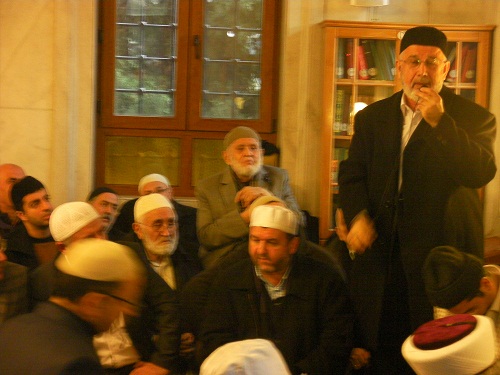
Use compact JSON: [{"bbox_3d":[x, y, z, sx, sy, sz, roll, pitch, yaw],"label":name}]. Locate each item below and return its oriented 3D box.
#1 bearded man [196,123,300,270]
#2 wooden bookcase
[{"bbox_3d":[-0.014,0.347,5.930,0.560,1.260,0.780,1,5,-14],"label":"bearded man"},{"bbox_3d":[0.904,-0.076,7.558,1.010,1.820,0.360,2,5,0],"label":"wooden bookcase"}]

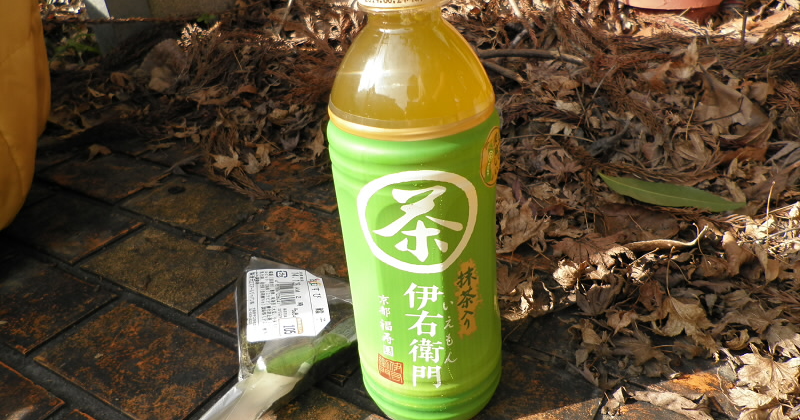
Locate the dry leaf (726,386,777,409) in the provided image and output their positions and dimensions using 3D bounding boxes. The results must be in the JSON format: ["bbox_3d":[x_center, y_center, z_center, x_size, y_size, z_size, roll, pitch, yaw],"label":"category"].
[{"bbox_3d":[0.152,0.081,0.269,0.019,0.010,0.007,-5,44,0],"label":"dry leaf"}]

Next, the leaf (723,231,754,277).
[{"bbox_3d":[0.186,0.024,0.343,0.013,0.012,0.024,-5,69,0],"label":"leaf"}]

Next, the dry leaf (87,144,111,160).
[{"bbox_3d":[-0.292,-0.056,0.605,0.021,0.008,0.017,-5,49,0],"label":"dry leaf"}]

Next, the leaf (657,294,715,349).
[{"bbox_3d":[0.142,0.056,0.312,0.025,0.012,0.026,-5,59,0],"label":"leaf"}]

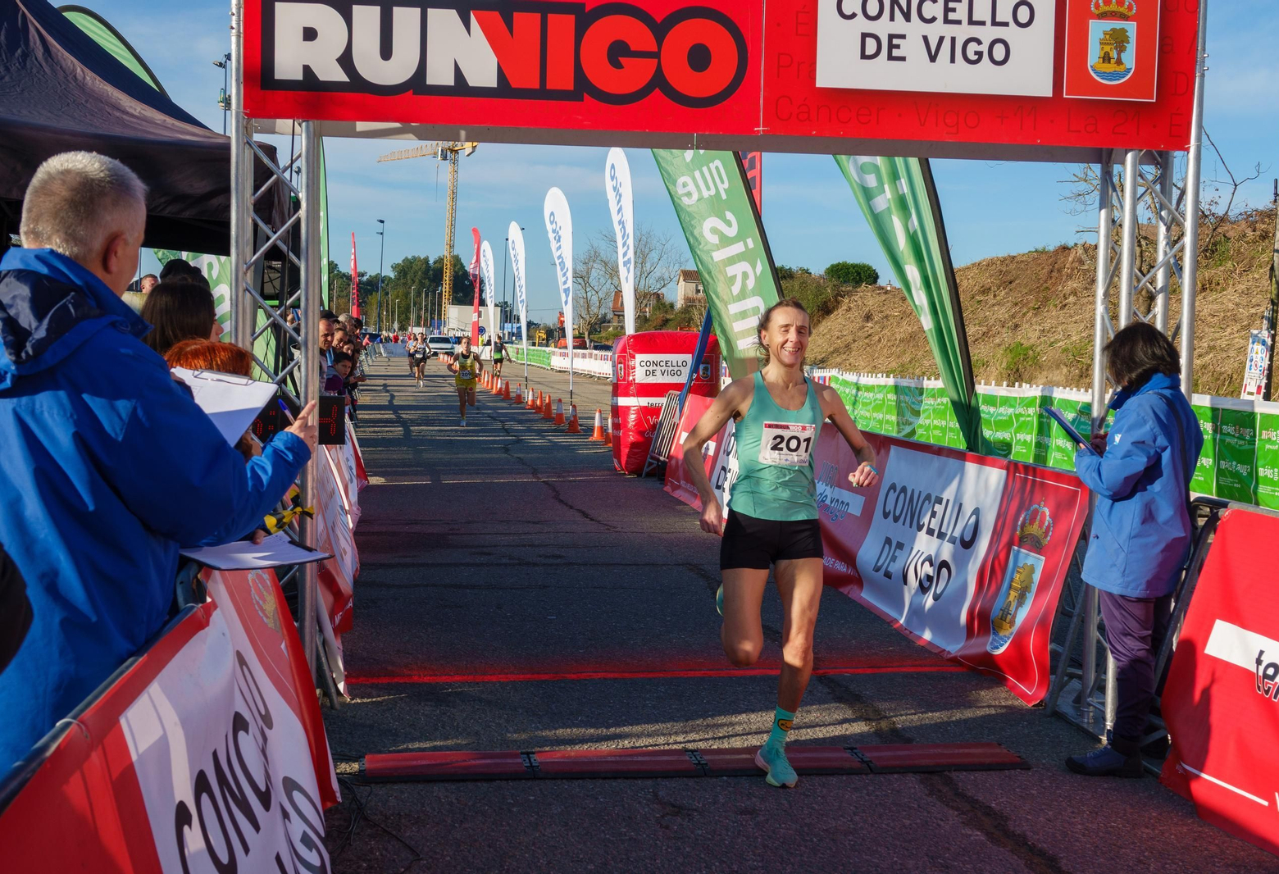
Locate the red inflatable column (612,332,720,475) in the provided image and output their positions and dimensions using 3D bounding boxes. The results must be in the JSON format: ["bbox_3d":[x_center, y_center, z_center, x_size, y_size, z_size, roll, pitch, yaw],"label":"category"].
[{"bbox_3d":[0.310,-0.437,18.695,1.170,1.620,1.120,0,3,-10],"label":"red inflatable column"}]

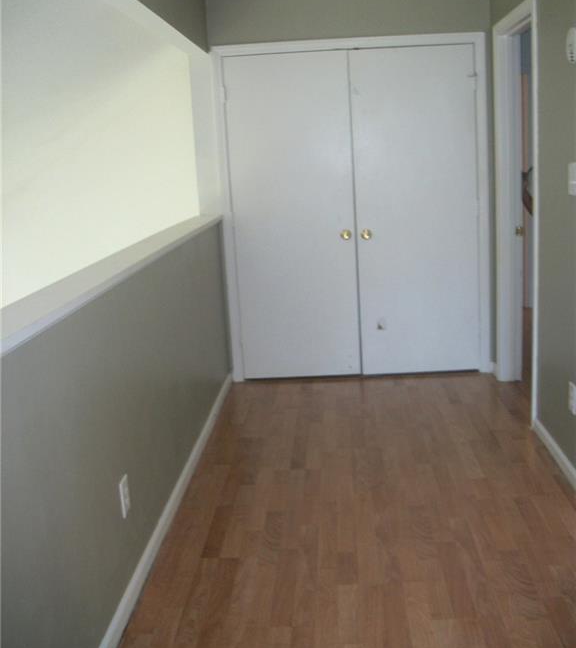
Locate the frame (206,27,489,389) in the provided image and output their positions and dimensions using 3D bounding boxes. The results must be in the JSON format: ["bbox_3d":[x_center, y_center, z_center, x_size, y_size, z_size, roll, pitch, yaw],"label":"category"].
[{"bbox_3d":[0.435,-0.678,4.529,1.655,2.102,0.110,-3,13,4],"label":"frame"}]

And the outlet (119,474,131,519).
[{"bbox_3d":[-0.546,0.583,2.399,0.012,0.118,0.072,-3,13,4],"label":"outlet"}]

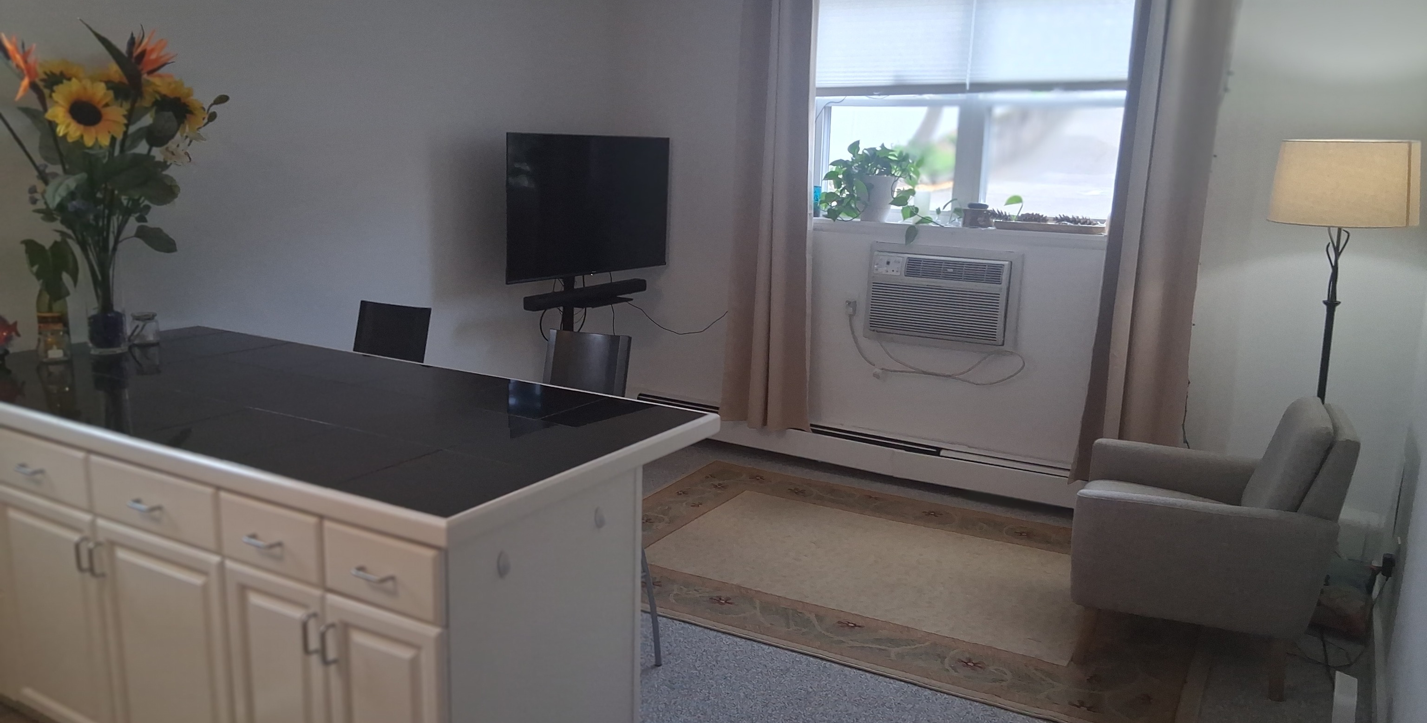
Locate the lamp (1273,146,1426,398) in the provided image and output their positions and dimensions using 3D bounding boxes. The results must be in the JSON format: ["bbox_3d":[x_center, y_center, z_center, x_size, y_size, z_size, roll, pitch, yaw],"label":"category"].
[{"bbox_3d":[2.077,0.050,3.672,0.410,1.580,0.410,8,14,29],"label":"lamp"}]

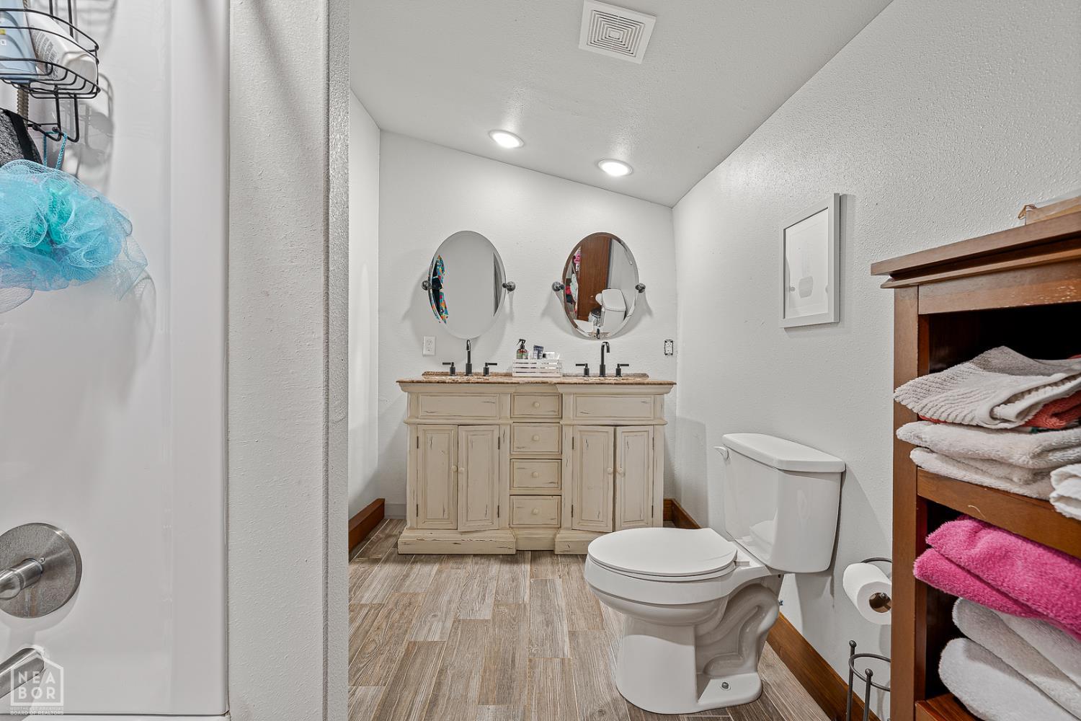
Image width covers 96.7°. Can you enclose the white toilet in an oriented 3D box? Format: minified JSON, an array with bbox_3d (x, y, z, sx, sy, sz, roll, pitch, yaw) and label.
[{"bbox_3d":[0.500,0.671,1.605,0.725,0.776,0.462,0,1,-1],"label":"white toilet"}]

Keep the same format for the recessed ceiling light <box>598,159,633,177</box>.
[{"bbox_3d":[0.425,-1.083,2.722,0.195,0.025,0.195,15,1,-1],"label":"recessed ceiling light"}]

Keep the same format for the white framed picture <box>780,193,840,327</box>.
[{"bbox_3d":[0.876,-0.305,1.581,0.021,0.383,0.312,0,1,-1],"label":"white framed picture"}]

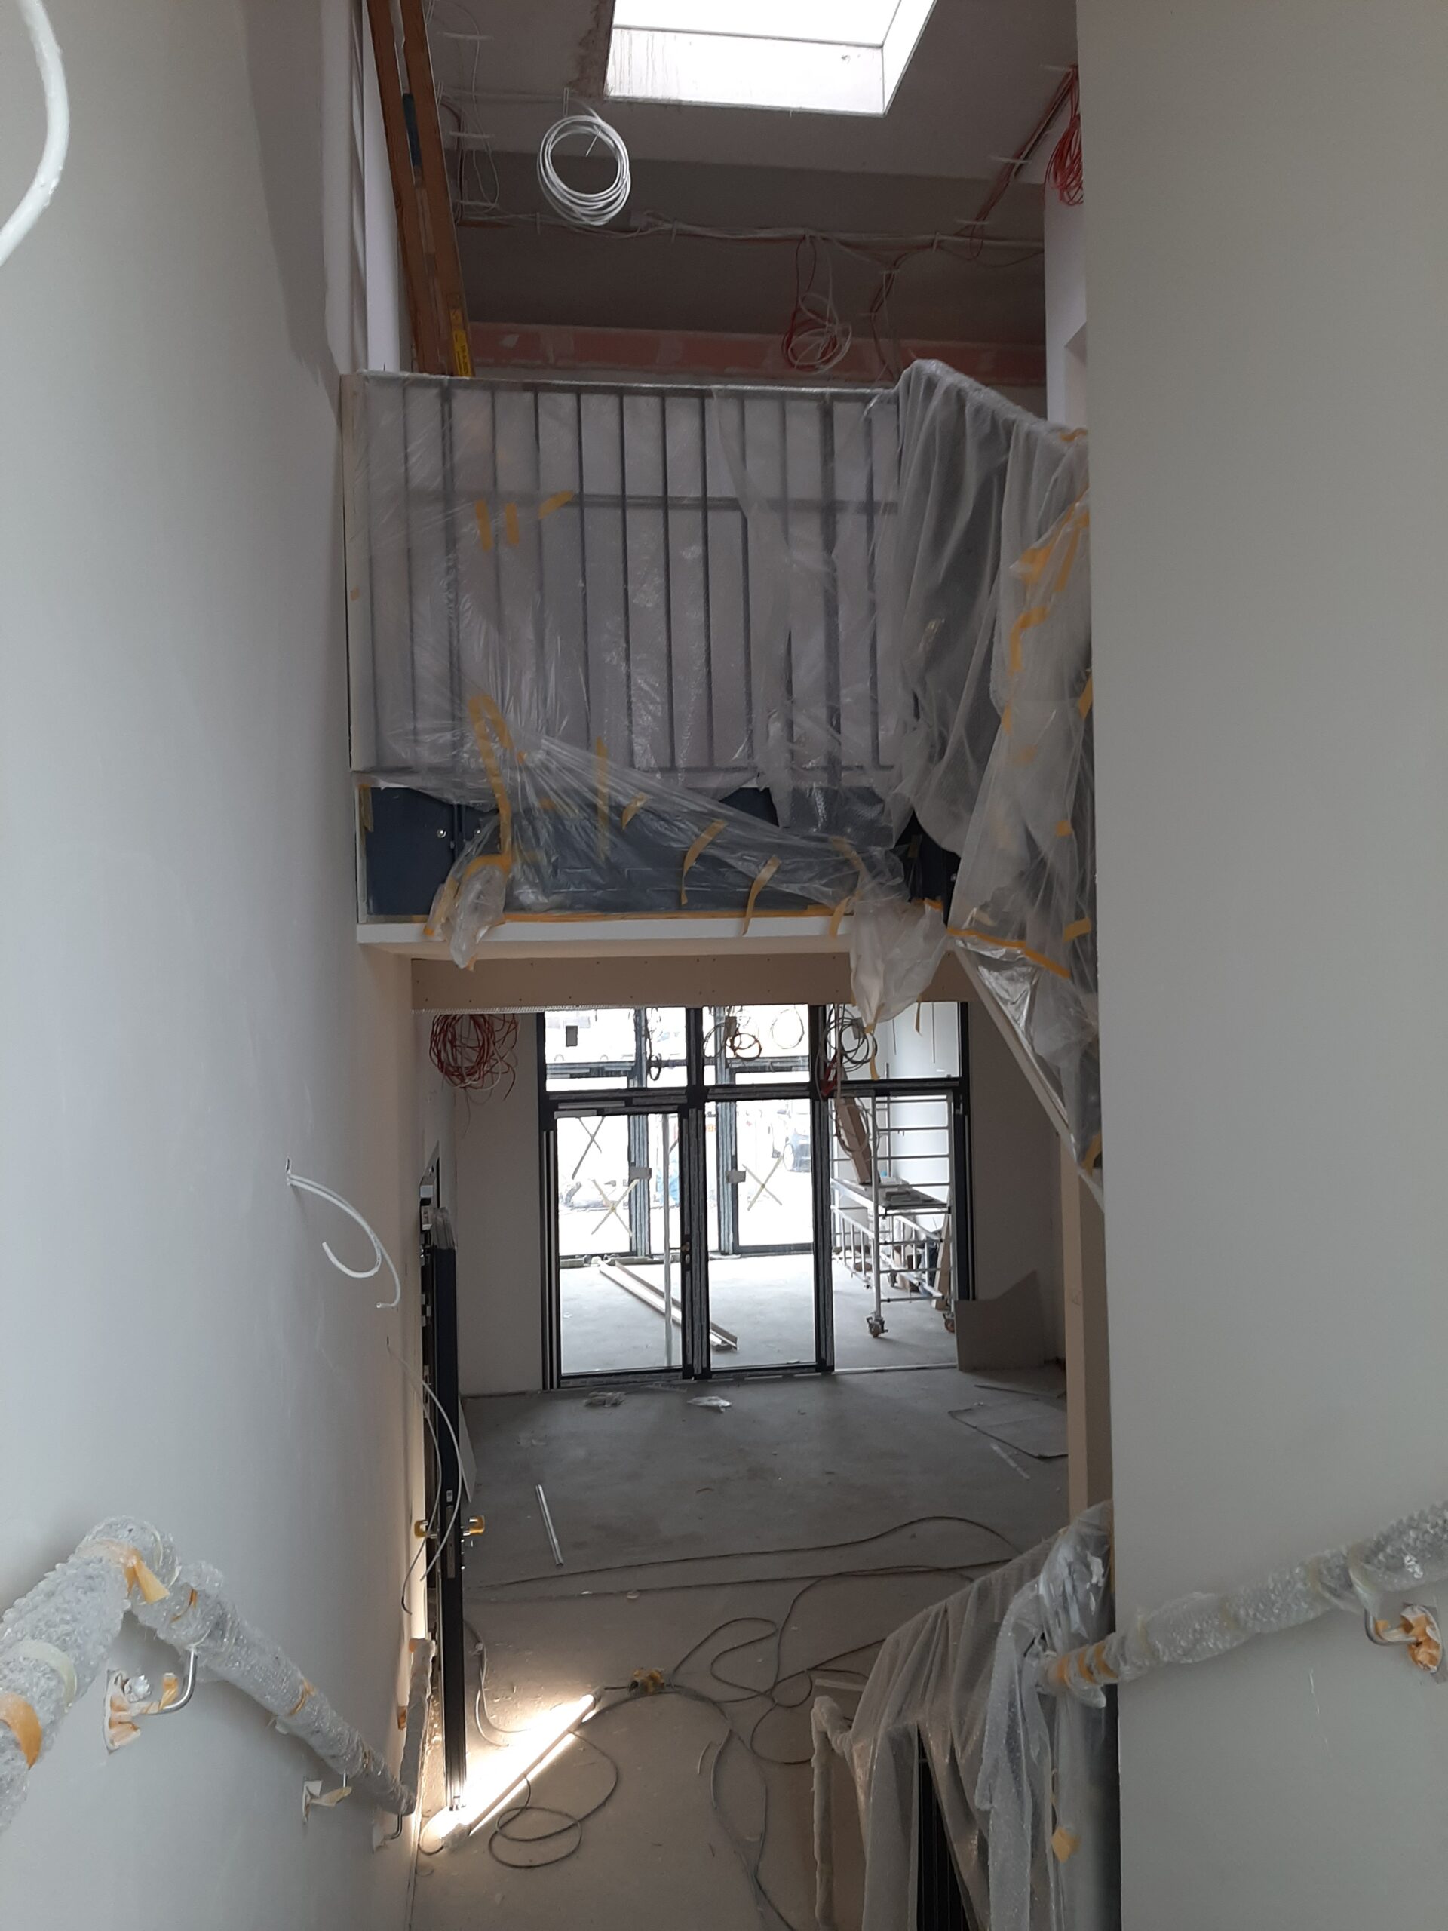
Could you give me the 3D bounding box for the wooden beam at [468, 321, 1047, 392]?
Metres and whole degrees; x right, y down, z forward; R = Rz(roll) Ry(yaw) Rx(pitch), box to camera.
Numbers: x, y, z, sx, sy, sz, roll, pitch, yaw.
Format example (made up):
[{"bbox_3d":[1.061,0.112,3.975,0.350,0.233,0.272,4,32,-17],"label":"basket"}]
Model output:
[{"bbox_3d":[0.167,-3.030,7.276,3.123,0.223,0.120,-1,-1,-8],"label":"wooden beam"}]

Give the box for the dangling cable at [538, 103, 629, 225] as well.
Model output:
[{"bbox_3d":[-0.510,-2.904,5.277,0.334,0.436,0.120,-1,-1,-8],"label":"dangling cable"}]

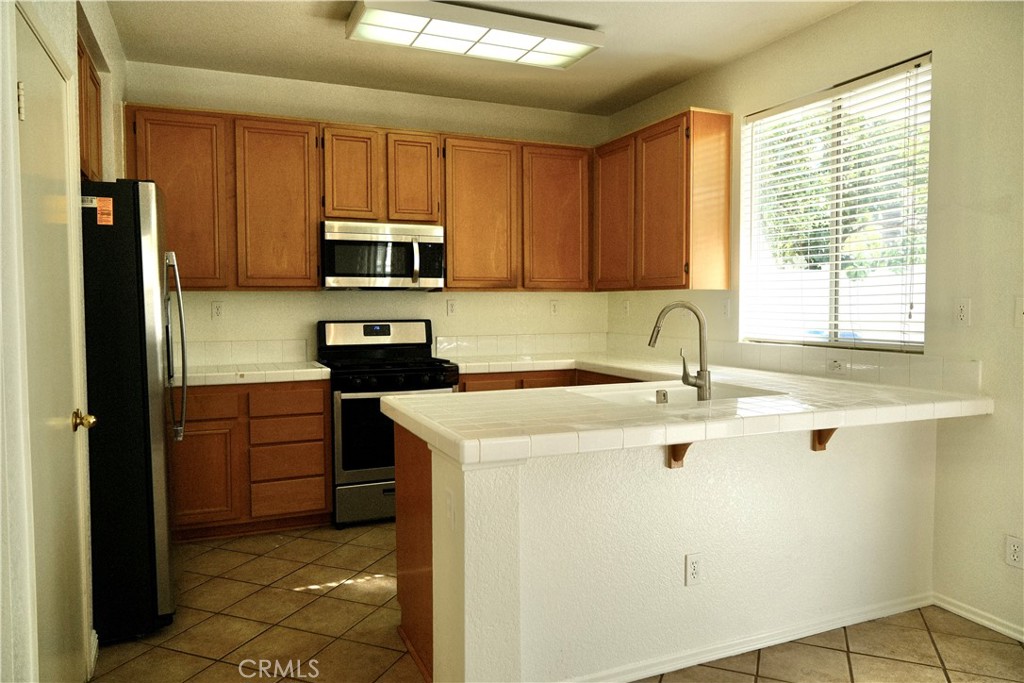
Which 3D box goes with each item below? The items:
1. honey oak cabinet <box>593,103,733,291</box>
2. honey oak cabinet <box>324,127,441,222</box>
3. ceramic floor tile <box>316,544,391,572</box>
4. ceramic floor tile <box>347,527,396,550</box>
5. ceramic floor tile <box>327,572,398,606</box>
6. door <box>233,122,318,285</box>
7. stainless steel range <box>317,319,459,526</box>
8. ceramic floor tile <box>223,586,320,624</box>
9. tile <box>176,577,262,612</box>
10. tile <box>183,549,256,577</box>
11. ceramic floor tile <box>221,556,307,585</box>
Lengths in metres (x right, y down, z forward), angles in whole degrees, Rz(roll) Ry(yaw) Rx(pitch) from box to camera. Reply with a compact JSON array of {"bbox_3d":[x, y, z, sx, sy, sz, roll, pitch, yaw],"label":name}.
[{"bbox_3d":[0.925,-0.847,4.525,0.319,1.026,1.188,-1,3,-22],"label":"honey oak cabinet"},{"bbox_3d":[-0.877,-1.050,4.471,0.769,0.611,0.323,-1,3,-23],"label":"honey oak cabinet"},{"bbox_3d":[-0.827,1.121,3.531,0.301,0.010,0.301,1,3,21],"label":"ceramic floor tile"},{"bbox_3d":[-0.720,1.101,3.804,0.299,0.010,0.299,1,3,21],"label":"ceramic floor tile"},{"bbox_3d":[-0.653,1.139,3.139,0.301,0.010,0.301,1,3,21],"label":"ceramic floor tile"},{"bbox_3d":[-1.399,-0.813,4.085,0.450,0.972,0.020,-1,3,-23],"label":"door"},{"bbox_3d":[-0.805,0.472,4.427,0.778,1.188,0.662,-1,3,-22],"label":"stainless steel range"},{"bbox_3d":[-1.046,1.149,2.966,0.301,0.010,0.301,1,3,21],"label":"ceramic floor tile"},{"bbox_3d":[-1.325,1.140,3.068,0.299,0.010,0.299,1,3,21],"label":"tile"},{"bbox_3d":[-1.499,1.121,3.457,0.299,0.010,0.299,1,3,21],"label":"tile"},{"bbox_3d":[-1.219,1.131,3.358,0.301,0.010,0.301,1,3,21],"label":"ceramic floor tile"}]

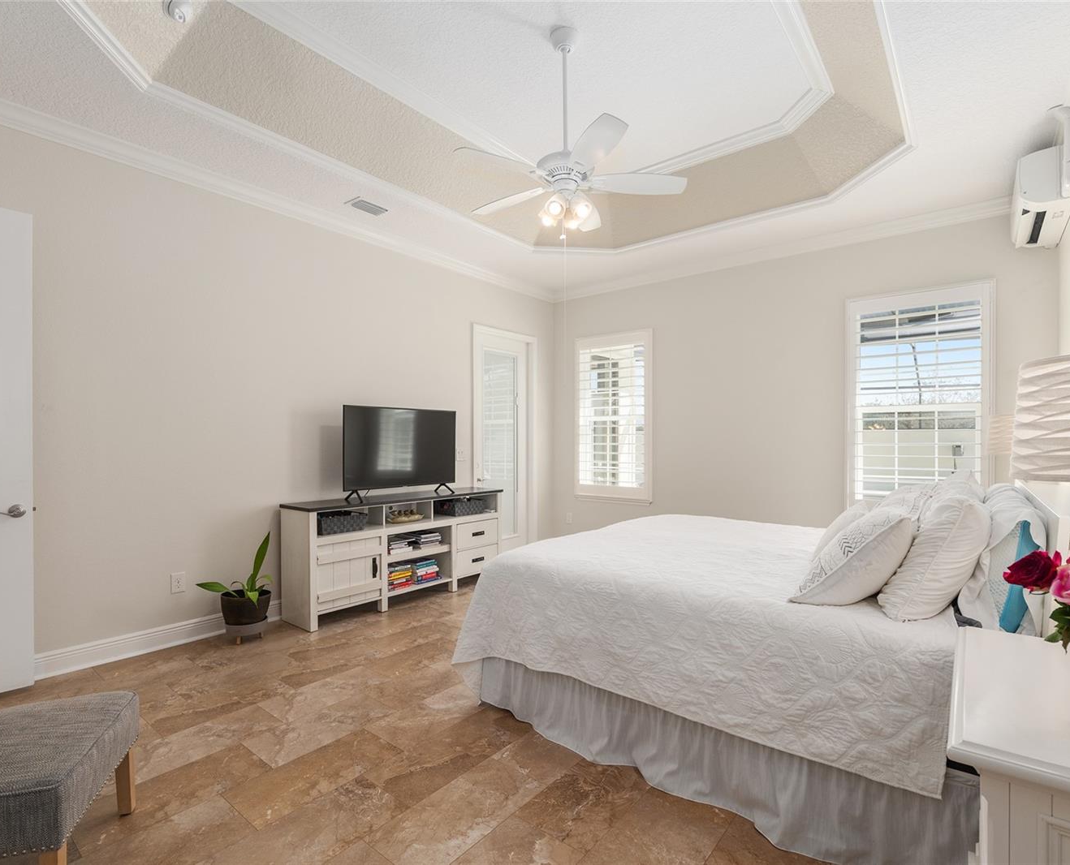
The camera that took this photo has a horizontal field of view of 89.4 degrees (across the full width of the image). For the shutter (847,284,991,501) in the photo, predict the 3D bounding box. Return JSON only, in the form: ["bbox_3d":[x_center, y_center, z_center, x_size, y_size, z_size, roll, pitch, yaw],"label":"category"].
[{"bbox_3d":[2.962,-0.191,4.213,0.914,1.787,0.079,0,-1,39],"label":"shutter"}]

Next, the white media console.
[{"bbox_3d":[-1.076,0.942,4.480,0.457,0.824,1.897,0,-1,39],"label":"white media console"}]

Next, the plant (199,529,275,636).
[{"bbox_3d":[-1.914,0.997,3.503,0.338,0.655,0.407,0,-1,39],"label":"plant"}]

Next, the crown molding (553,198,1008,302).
[{"bbox_3d":[1.871,-1.609,5.074,4.171,0.099,0.099,0,-1,39],"label":"crown molding"}]

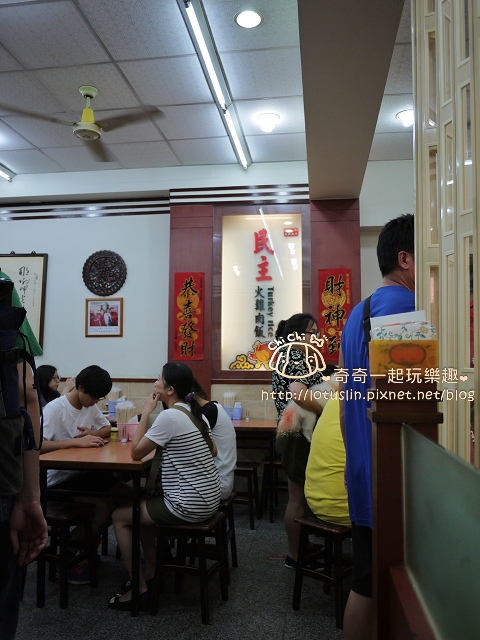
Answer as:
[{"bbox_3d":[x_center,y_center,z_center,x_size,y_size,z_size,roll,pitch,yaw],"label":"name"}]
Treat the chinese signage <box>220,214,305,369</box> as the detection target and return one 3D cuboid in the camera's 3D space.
[{"bbox_3d":[0.208,-0.272,4.967,0.780,1.510,0.050,0,-6,9],"label":"chinese signage"}]

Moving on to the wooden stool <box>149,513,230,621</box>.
[{"bbox_3d":[-0.250,1.277,2.724,0.305,0.448,0.305,-1,-5,16],"label":"wooden stool"}]

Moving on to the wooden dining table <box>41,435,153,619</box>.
[{"bbox_3d":[-0.701,1.144,3.053,0.590,0.757,0.840,0,-5,7],"label":"wooden dining table"}]

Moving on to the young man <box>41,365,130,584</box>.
[{"bbox_3d":[-0.896,0.884,2.892,0.700,1.245,0.540,-2,-5,25],"label":"young man"}]

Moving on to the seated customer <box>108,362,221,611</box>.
[{"bbox_3d":[-0.377,0.846,2.690,0.630,1.240,0.450,-1,-6,19],"label":"seated customer"}]

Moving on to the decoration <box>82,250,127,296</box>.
[{"bbox_3d":[-1.435,-0.494,5.472,0.490,0.490,0.030,0,-6,9],"label":"decoration"}]

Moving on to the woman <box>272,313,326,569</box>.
[{"bbox_3d":[0.428,0.760,3.422,0.460,1.610,0.480,0,-5,11],"label":"woman"}]

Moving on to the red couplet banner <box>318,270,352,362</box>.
[{"bbox_3d":[0.894,-0.051,4.829,0.300,0.860,0.010,0,-6,9],"label":"red couplet banner"}]

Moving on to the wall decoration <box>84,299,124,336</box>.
[{"bbox_3d":[-1.424,-0.024,5.427,0.434,0.412,0.030,0,-5,9],"label":"wall decoration"}]

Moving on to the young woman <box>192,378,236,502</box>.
[{"bbox_3d":[-0.334,0.948,3.197,0.680,1.180,0.460,0,-5,11],"label":"young woman"}]

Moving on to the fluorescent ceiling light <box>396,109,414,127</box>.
[{"bbox_3d":[1.338,-1.584,4.115,0.190,0.110,0.190,0,-6,9],"label":"fluorescent ceiling light"}]

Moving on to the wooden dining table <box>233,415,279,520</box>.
[{"bbox_3d":[-0.071,1.276,4.523,0.820,0.757,0.600,0,-5,9],"label":"wooden dining table"}]

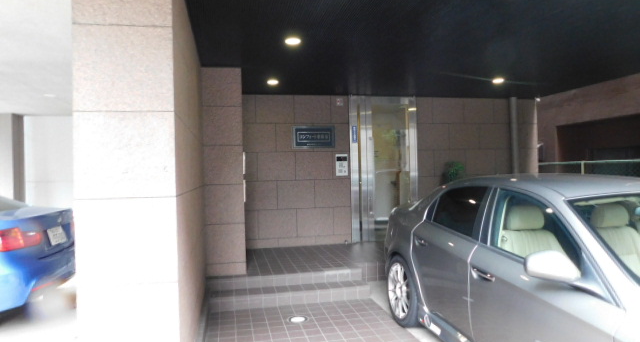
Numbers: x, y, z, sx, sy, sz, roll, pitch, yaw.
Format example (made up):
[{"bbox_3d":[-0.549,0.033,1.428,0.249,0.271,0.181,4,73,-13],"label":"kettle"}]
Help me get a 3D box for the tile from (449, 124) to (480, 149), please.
[{"bbox_3d":[2.513,-0.593,7.393,0.594,0.447,0.020,-1,0,-12],"label":"tile"}]

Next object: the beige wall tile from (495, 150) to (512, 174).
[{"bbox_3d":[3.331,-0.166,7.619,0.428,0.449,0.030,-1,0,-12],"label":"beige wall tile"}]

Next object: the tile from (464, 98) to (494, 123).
[{"bbox_3d":[2.808,-1.060,7.501,0.596,0.449,0.030,-1,0,-12],"label":"tile"}]

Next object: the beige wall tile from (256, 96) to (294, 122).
[{"bbox_3d":[-0.699,-0.968,6.706,0.594,0.447,0.020,-1,0,-12],"label":"beige wall tile"}]

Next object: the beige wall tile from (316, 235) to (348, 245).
[{"bbox_3d":[0.228,1.113,6.892,0.594,0.142,0.020,-1,0,-12],"label":"beige wall tile"}]

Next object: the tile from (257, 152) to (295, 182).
[{"bbox_3d":[-0.687,-0.073,6.732,0.596,0.449,0.030,-1,0,-12],"label":"tile"}]

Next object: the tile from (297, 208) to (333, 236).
[{"bbox_3d":[-0.082,0.819,6.867,0.596,0.449,0.030,-1,0,-12],"label":"tile"}]

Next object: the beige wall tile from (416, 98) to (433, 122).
[{"bbox_3d":[1.766,-1.018,7.183,0.295,0.449,0.020,-1,0,-12],"label":"beige wall tile"}]

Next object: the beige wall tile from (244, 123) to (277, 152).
[{"bbox_3d":[-0.954,-0.511,6.648,0.540,0.447,0.020,-1,0,-12],"label":"beige wall tile"}]

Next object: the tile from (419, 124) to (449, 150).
[{"bbox_3d":[1.929,-0.579,7.268,0.594,0.447,0.020,-1,0,-12],"label":"tile"}]

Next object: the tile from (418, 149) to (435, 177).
[{"bbox_3d":[1.786,-0.120,7.182,0.295,0.449,0.020,-1,0,-12],"label":"tile"}]

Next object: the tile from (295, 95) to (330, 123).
[{"bbox_3d":[-0.111,-0.978,6.776,0.594,0.449,0.020,-1,0,-12],"label":"tile"}]

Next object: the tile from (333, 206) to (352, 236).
[{"bbox_3d":[0.364,0.808,6.869,0.298,0.449,0.020,-1,0,-12],"label":"tile"}]

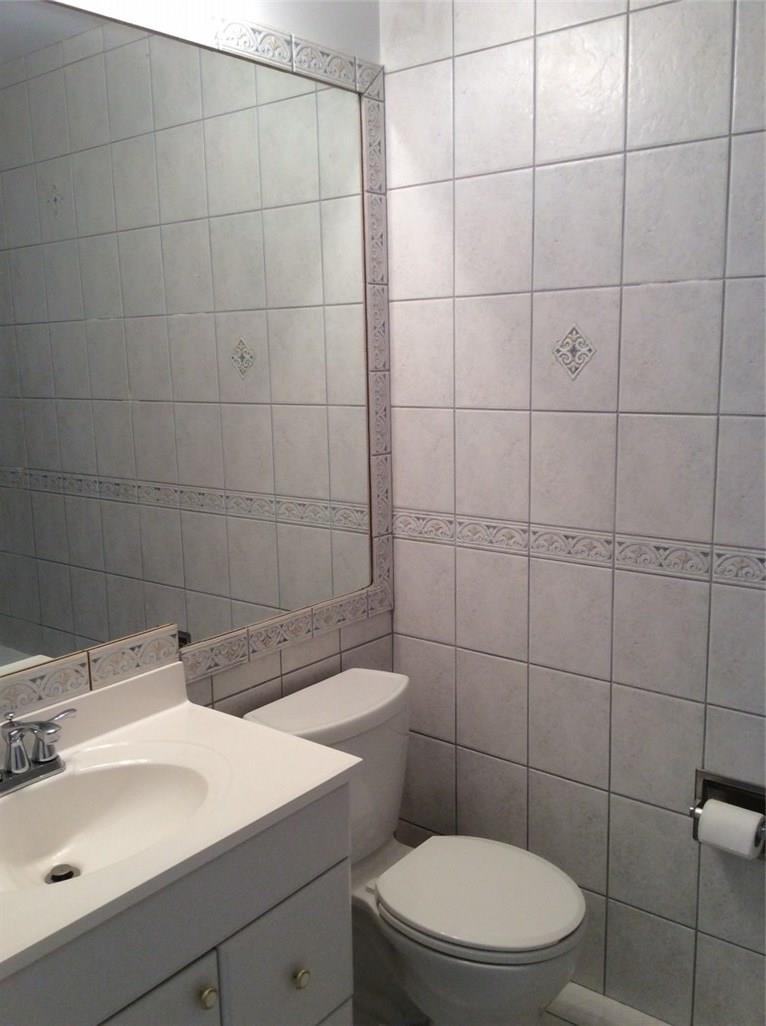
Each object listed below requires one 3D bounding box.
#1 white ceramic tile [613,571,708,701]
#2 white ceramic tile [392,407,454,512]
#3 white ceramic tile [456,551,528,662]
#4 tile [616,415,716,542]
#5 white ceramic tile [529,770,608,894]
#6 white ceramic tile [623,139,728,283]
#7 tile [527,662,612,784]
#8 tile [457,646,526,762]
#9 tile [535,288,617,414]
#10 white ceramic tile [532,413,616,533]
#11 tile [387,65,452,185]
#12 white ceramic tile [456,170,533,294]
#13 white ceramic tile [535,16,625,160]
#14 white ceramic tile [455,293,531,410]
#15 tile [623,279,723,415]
[{"bbox_3d":[0.568,0.248,1.935,0.200,0.247,0.010,7,13,39],"label":"white ceramic tile"},{"bbox_3d":[0.097,-0.128,2.254,0.186,0.247,0.010,7,13,39],"label":"white ceramic tile"},{"bbox_3d":[0.254,0.209,2.191,0.200,0.247,0.010,7,13,39],"label":"white ceramic tile"},{"bbox_3d":[0.561,-0.071,1.877,0.200,0.247,0.010,7,13,39],"label":"tile"},{"bbox_3d":[0.420,0.720,2.145,0.200,0.247,0.010,7,13,39],"label":"white ceramic tile"},{"bbox_3d":[0.555,-0.567,1.802,0.201,0.249,0.009,7,13,39],"label":"white ceramic tile"},{"bbox_3d":[0.416,0.474,2.107,0.200,0.247,0.010,7,13,39],"label":"tile"},{"bbox_3d":[0.260,0.458,2.245,0.201,0.249,0.009,7,13,39],"label":"tile"},{"bbox_3d":[0.402,-0.339,1.974,0.201,0.249,0.009,7,13,39],"label":"tile"},{"bbox_3d":[0.405,-0.090,2.004,0.200,0.247,0.010,7,13,39],"label":"white ceramic tile"},{"bbox_3d":[0.084,-0.867,2.126,0.186,0.247,0.010,7,13,39],"label":"tile"},{"bbox_3d":[0.239,-0.601,2.045,0.200,0.247,0.010,7,13,39],"label":"white ceramic tile"},{"bbox_3d":[0.391,-0.829,1.875,0.200,0.247,0.010,7,13,39],"label":"white ceramic tile"},{"bbox_3d":[0.245,-0.358,2.102,0.201,0.249,0.009,7,13,39],"label":"white ceramic tile"},{"bbox_3d":[0.560,-0.319,1.845,0.201,0.249,0.009,7,13,39],"label":"tile"}]

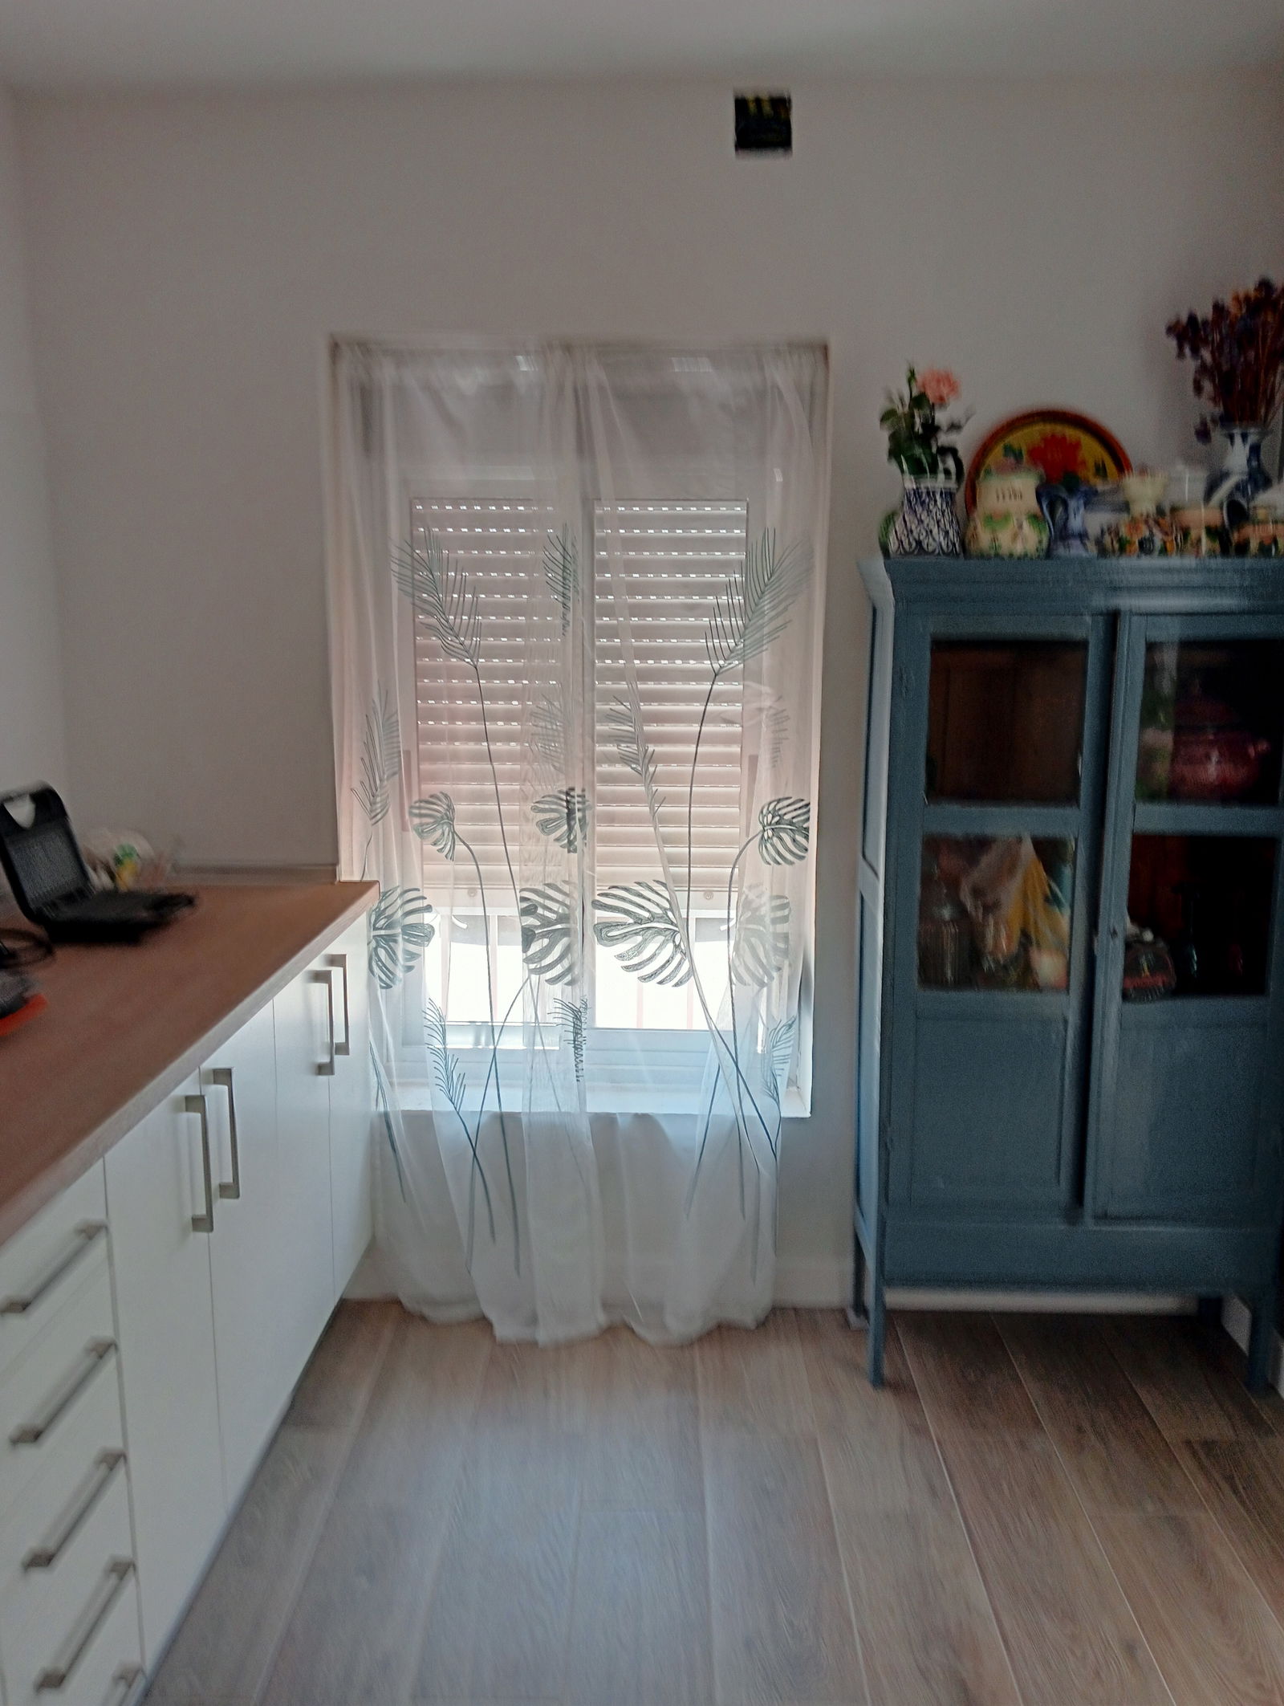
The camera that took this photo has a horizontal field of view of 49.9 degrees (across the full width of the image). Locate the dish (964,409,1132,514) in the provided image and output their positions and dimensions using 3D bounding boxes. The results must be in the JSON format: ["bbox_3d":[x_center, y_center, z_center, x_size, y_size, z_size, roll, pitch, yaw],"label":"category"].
[{"bbox_3d":[0.771,-0.704,2.623,0.317,0.317,0.030,1,-7,1],"label":"dish"}]

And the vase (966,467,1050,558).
[{"bbox_3d":[0.667,-0.615,2.515,0.151,0.163,0.144,1,9,1],"label":"vase"}]

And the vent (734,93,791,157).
[{"bbox_3d":[0.229,-1.376,2.609,0.110,0.108,0.020,1,9,1],"label":"vent"}]

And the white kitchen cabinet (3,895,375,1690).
[{"bbox_3d":[-0.903,0.676,2.086,0.613,0.879,1.727,1,9,1],"label":"white kitchen cabinet"}]

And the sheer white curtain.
[{"bbox_3d":[-0.132,0.008,2.764,0.968,1.990,0.200,1,9,1],"label":"sheer white curtain"}]

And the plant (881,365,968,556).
[{"bbox_3d":[0.510,-0.702,2.497,0.156,0.337,0.150,1,9,1],"label":"plant"}]

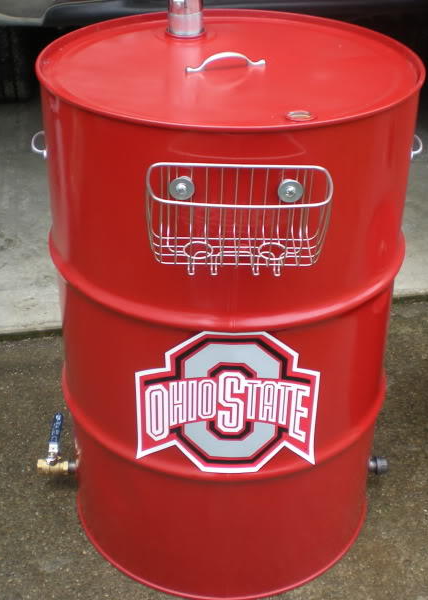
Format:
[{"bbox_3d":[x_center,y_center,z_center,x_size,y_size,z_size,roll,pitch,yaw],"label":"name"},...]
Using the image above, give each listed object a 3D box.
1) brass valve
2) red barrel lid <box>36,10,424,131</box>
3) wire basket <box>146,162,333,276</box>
[{"bbox_3d":[-0.321,0.295,1.791,0.072,0.078,0.120,-1,32,-3],"label":"brass valve"},{"bbox_3d":[0.025,-0.366,1.338,0.588,0.030,0.588,0,32,0],"label":"red barrel lid"},{"bbox_3d":[0.030,-0.091,1.104,0.230,0.122,0.115,1,32,-2],"label":"wire basket"}]

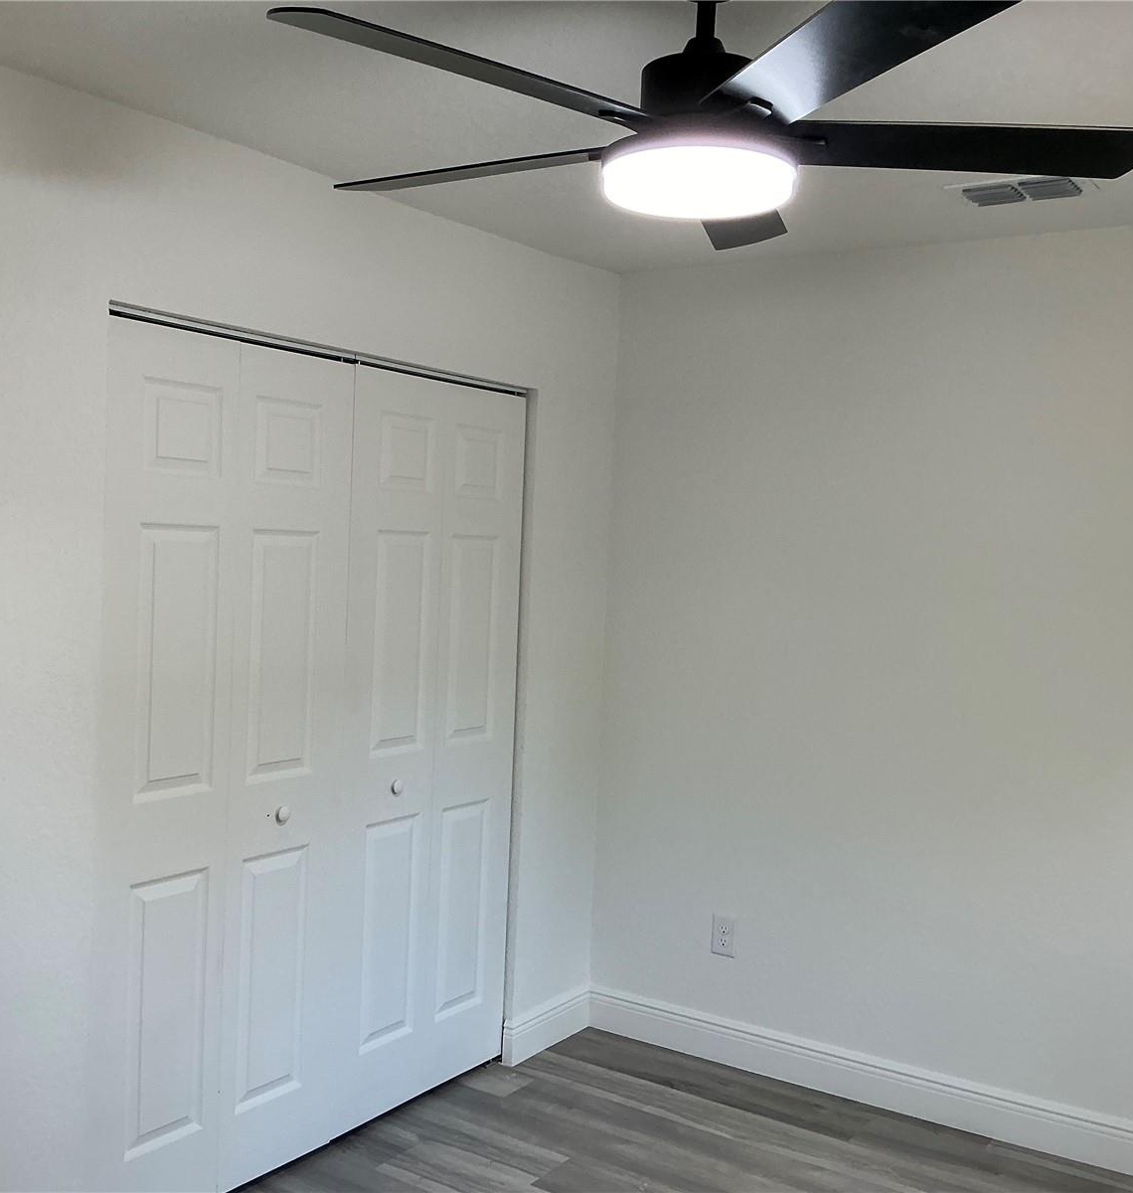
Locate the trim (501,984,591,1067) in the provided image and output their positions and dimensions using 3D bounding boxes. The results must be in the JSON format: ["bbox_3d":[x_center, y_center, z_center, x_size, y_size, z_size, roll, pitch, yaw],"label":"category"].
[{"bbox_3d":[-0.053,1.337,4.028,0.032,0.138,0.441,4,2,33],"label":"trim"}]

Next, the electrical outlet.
[{"bbox_3d":[0.483,1.042,3.945,0.073,0.117,0.008,4,2,33],"label":"electrical outlet"}]

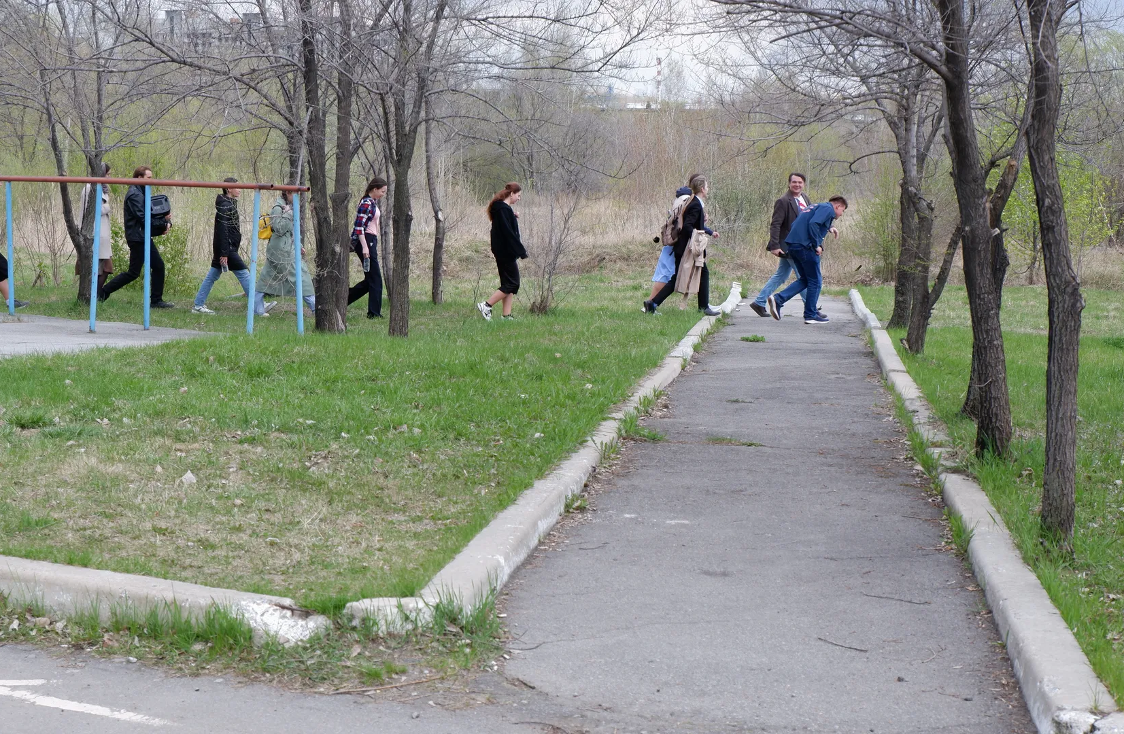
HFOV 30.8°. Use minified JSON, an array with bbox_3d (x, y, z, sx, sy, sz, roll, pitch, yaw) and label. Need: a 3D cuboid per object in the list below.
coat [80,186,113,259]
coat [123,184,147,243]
[{"bbox_3d":[-5.888,-1.836,25.800,0.380,0.950,0.500,0,5,0],"label":"coat"},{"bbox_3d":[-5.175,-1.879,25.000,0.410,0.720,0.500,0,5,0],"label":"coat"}]

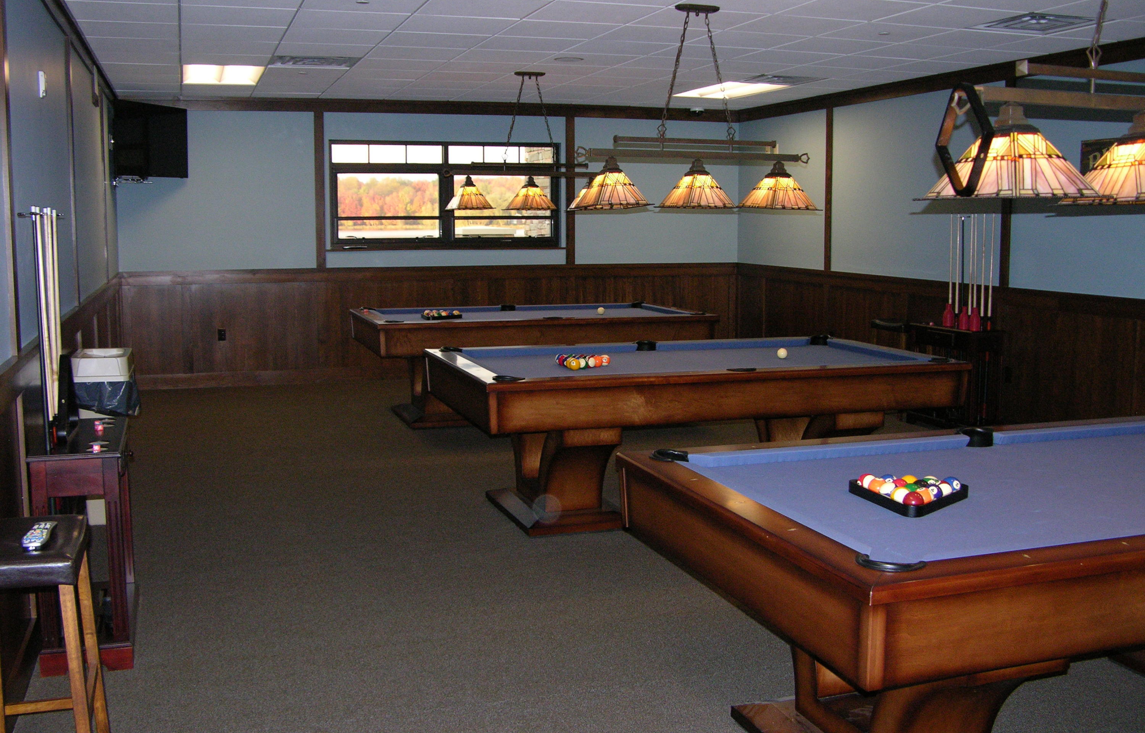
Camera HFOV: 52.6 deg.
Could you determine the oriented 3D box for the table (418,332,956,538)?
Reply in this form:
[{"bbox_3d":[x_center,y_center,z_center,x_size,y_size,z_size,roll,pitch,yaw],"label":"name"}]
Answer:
[{"bbox_3d":[0.616,0.335,6.310,2.590,0.793,1.460,-2,8,-18],"label":"table"}]

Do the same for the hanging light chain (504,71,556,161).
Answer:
[{"bbox_3d":[-0.324,-1.907,8.877,0.420,0.670,0.110,-2,8,-18],"label":"hanging light chain"}]

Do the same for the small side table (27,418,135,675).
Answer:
[{"bbox_3d":[-1.748,0.620,4.172,0.315,0.760,0.740,-2,8,-18],"label":"small side table"}]

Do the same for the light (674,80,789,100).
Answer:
[{"bbox_3d":[1.360,-2.407,10.091,0.590,0.070,1.190,-2,8,-18],"label":"light"}]

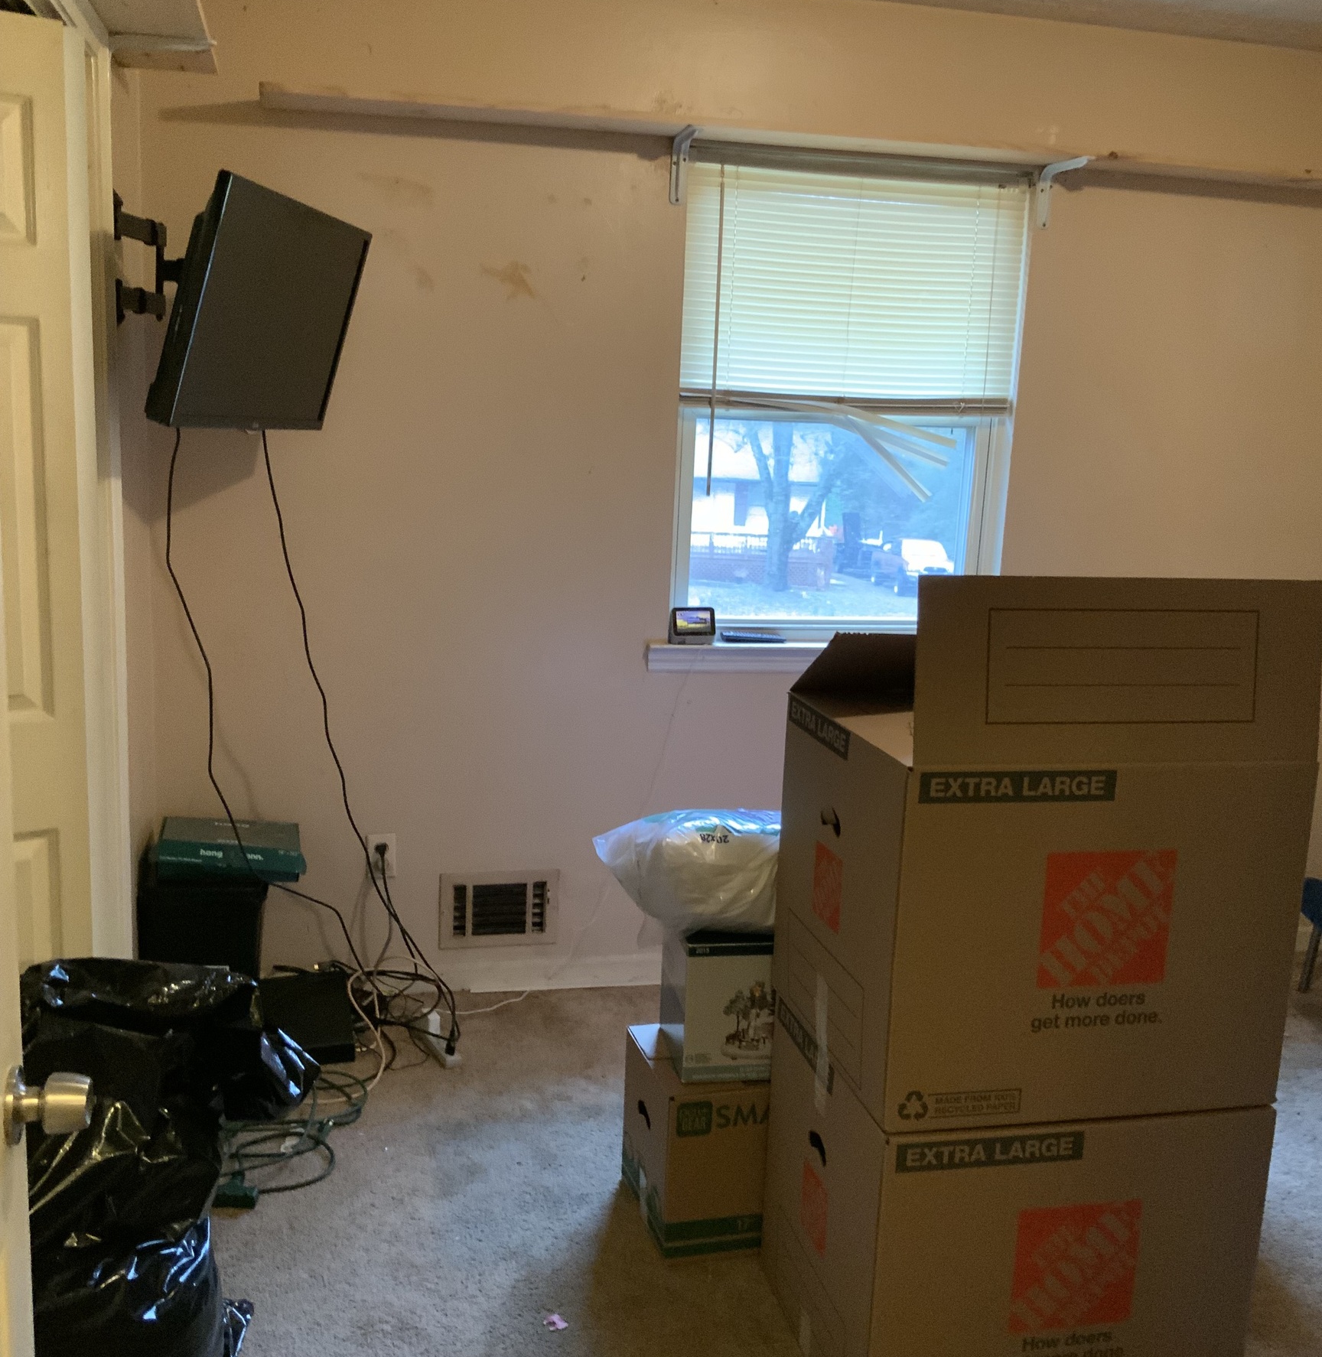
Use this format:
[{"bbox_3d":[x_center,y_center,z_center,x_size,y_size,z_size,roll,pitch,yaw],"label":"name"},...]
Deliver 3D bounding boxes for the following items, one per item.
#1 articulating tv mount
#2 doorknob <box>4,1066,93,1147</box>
[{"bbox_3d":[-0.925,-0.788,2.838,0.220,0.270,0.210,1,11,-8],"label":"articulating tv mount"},{"bbox_3d":[-0.496,0.346,1.200,0.064,0.063,0.063,1,11,-9],"label":"doorknob"}]

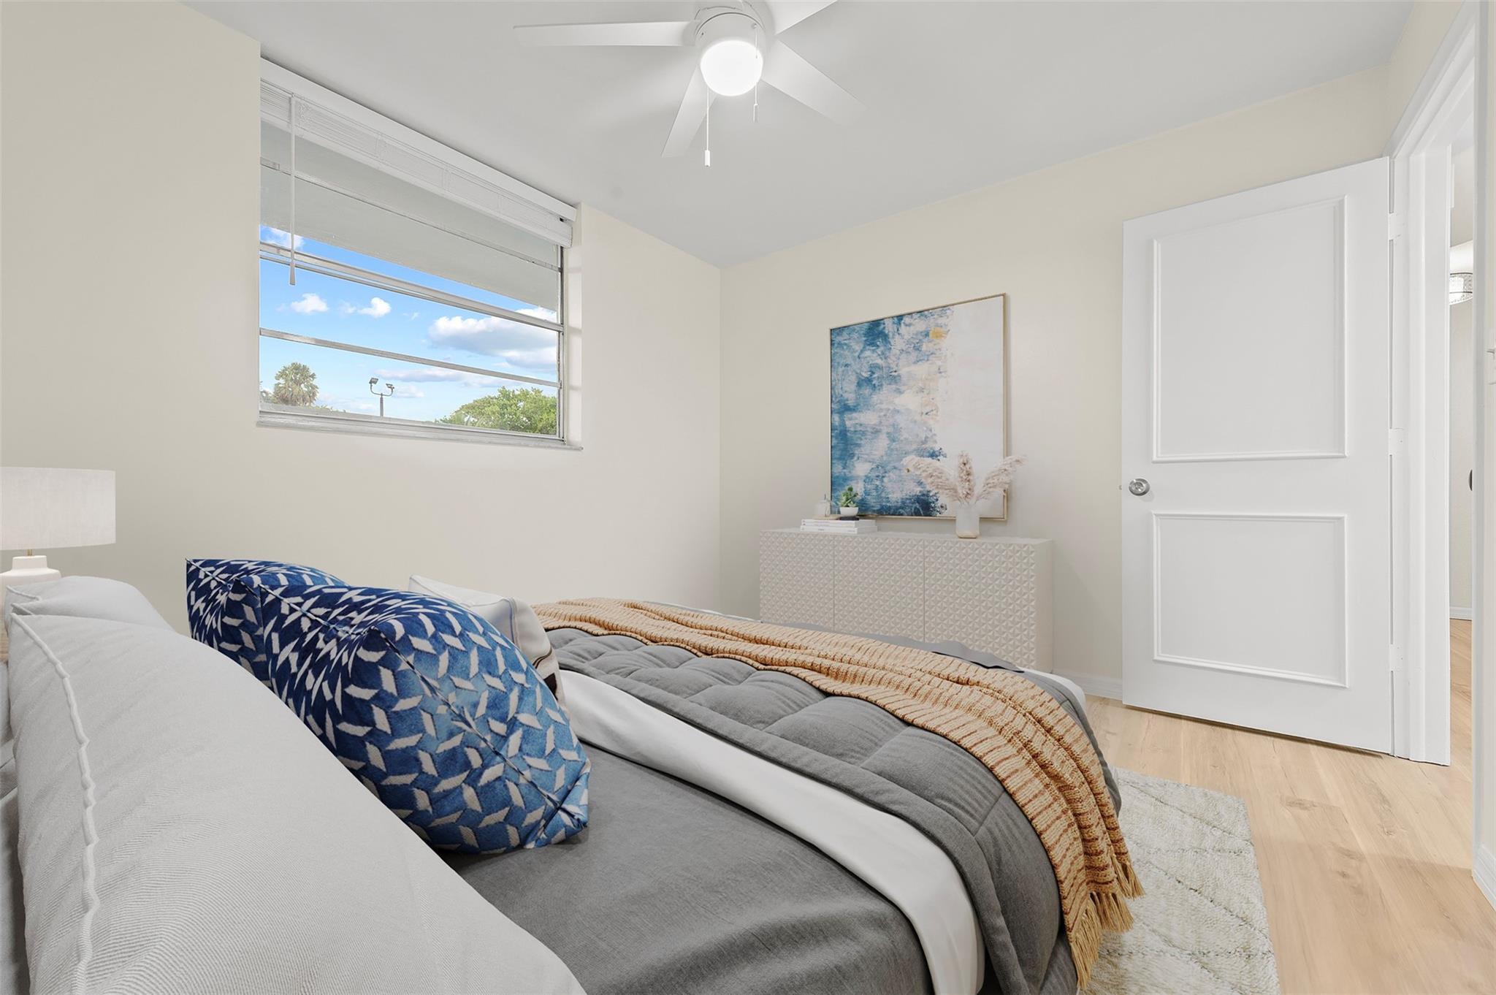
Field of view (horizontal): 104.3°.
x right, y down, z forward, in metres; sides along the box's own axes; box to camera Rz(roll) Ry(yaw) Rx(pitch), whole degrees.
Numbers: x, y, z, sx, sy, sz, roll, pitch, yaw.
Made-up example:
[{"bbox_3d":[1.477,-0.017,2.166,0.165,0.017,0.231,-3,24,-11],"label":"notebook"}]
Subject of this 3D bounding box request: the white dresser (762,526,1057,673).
[{"bbox_3d":[0.740,0.536,2.983,1.410,0.690,0.360,0,0,37],"label":"white dresser"}]

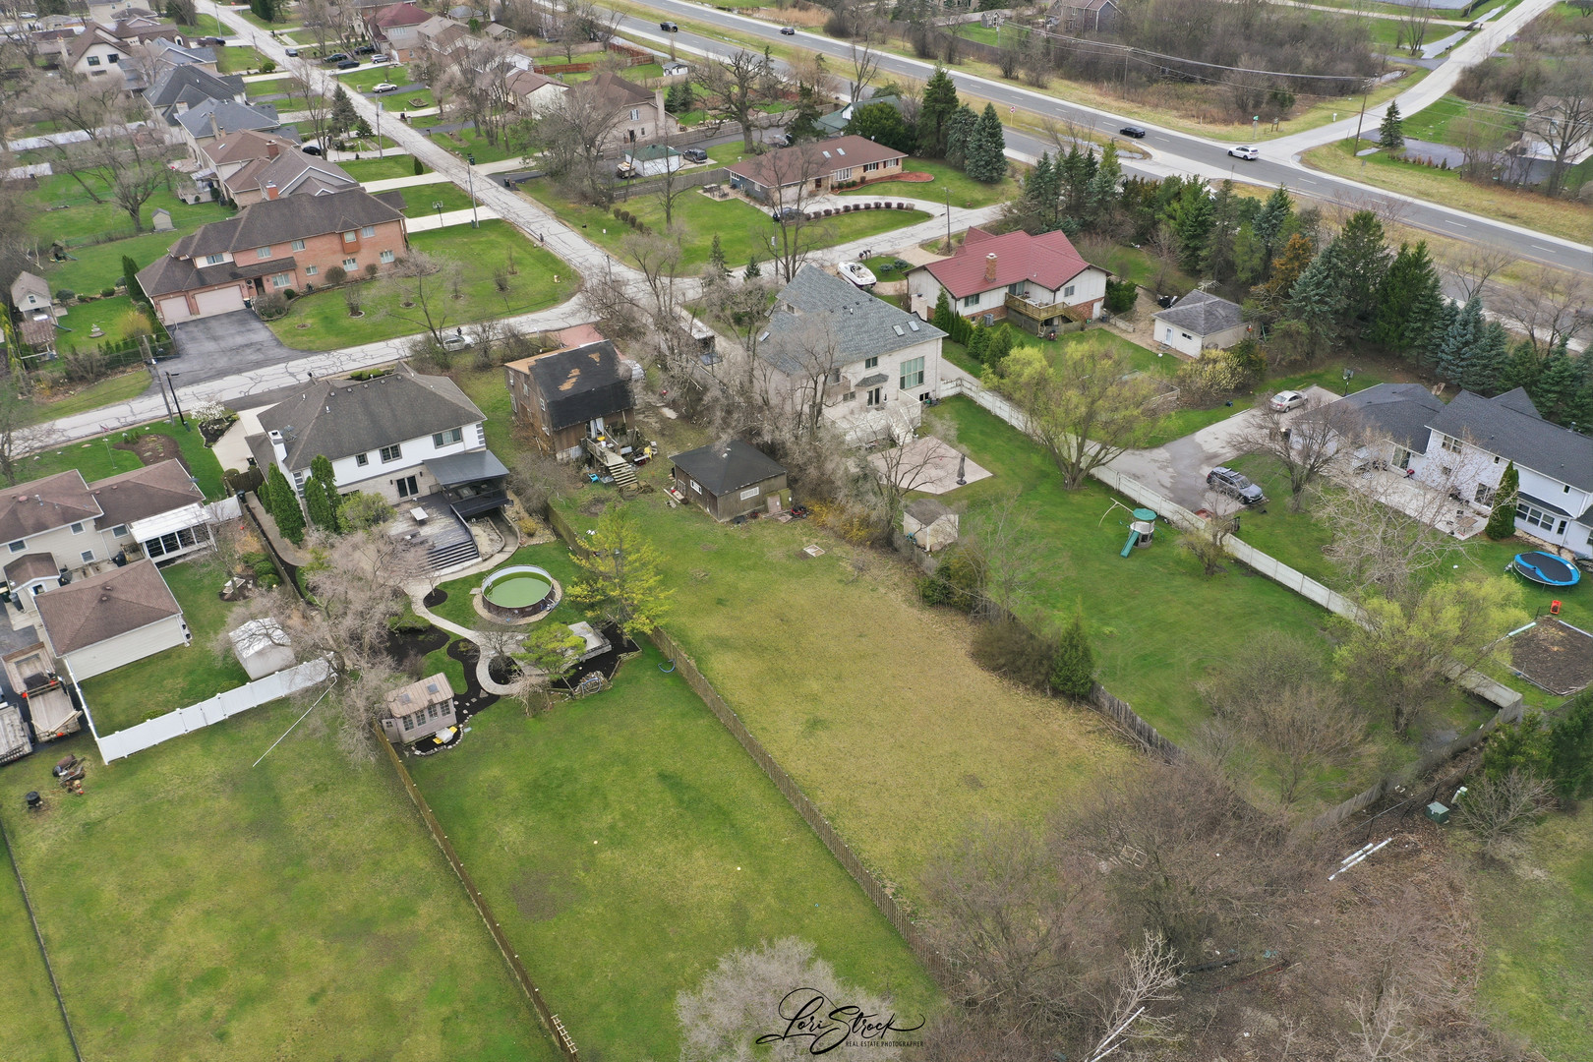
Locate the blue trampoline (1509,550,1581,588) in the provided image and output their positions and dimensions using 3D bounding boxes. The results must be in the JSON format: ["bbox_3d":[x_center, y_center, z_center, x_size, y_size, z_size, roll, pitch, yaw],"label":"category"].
[{"bbox_3d":[59.510,3.330,98.080,4.600,0.950,4.600,-20,37,-28],"label":"blue trampoline"}]

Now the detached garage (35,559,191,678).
[{"bbox_3d":[-51.720,6.090,93.370,8.460,4.550,9.640,-23,38,-30],"label":"detached garage"}]

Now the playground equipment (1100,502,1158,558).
[{"bbox_3d":[25.108,-0.558,94.733,3.300,2.950,4.400,-19,35,-26],"label":"playground equipment"}]

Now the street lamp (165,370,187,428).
[{"bbox_3d":[-58.031,-12.572,116.939,1.400,5.600,0.400,-19,35,-25],"label":"street lamp"}]

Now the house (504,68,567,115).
[{"bbox_3d":[-47.220,-79.400,224.400,9.490,7.000,14.140,-20,37,-28],"label":"house"}]

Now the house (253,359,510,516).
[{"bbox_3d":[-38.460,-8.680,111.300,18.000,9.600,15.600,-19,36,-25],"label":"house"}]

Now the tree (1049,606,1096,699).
[{"bbox_3d":[18.770,7.950,83.150,3.330,7.010,3.330,-2,32,1],"label":"tree"}]

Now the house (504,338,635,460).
[{"bbox_3d":[-20.718,-12.552,112.925,8.100,7.400,10.200,-20,36,-27],"label":"house"}]

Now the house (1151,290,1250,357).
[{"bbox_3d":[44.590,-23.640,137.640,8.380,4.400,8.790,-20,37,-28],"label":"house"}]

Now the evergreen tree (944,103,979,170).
[{"bbox_3d":[25.105,-59.258,185.187,5.209,9.211,5.209,-2,31,0],"label":"evergreen tree"}]

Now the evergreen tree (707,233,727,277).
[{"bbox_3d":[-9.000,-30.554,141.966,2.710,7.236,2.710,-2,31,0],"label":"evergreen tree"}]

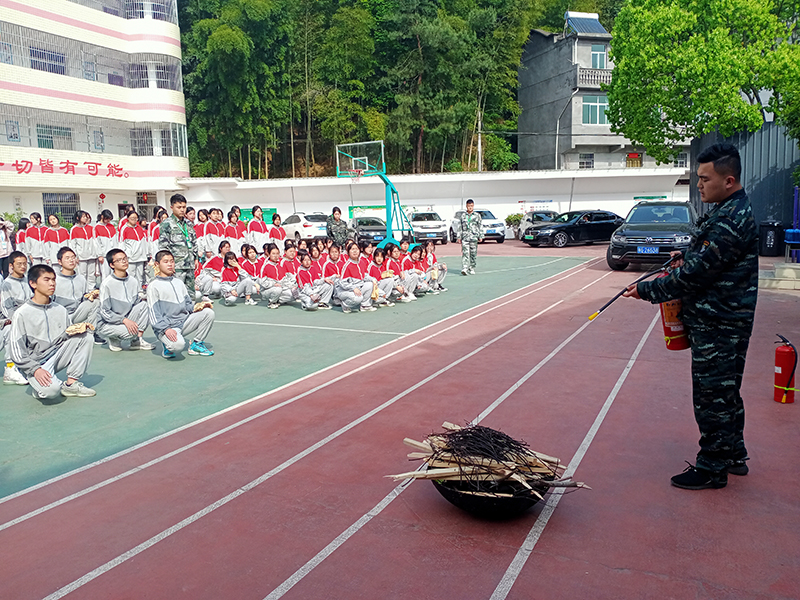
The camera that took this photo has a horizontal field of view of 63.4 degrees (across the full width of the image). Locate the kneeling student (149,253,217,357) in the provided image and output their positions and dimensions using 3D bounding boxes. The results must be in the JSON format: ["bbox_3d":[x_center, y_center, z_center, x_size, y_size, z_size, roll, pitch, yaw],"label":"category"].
[{"bbox_3d":[-2.376,0.011,7.029,0.700,1.110,0.540,4,9,33],"label":"kneeling student"}]

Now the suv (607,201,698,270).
[{"bbox_3d":[6.772,-1.718,16.600,1.880,1.680,4.600,3,8,30],"label":"suv"}]

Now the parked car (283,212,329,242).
[{"bbox_3d":[-4.822,-3.605,33.021,1.860,1.690,4.600,-5,8,-27],"label":"parked car"}]

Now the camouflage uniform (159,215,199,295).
[{"bbox_3d":[-2.689,-0.321,8.001,0.340,1.430,0.520,6,10,42],"label":"camouflage uniform"}]

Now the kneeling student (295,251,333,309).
[{"bbox_3d":[-1.342,-0.325,10.140,0.670,0.930,0.500,5,10,41],"label":"kneeling student"}]

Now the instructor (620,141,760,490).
[{"bbox_3d":[1.526,0.080,3.400,0.690,1.740,0.540,1,8,18],"label":"instructor"}]

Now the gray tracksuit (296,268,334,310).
[{"bbox_3d":[-1.345,-0.226,10.250,0.460,0.670,0.620,-6,9,-35],"label":"gray tracksuit"}]

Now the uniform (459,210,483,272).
[{"bbox_3d":[1.721,-1.446,15.850,0.580,1.450,0.380,0,8,10],"label":"uniform"}]

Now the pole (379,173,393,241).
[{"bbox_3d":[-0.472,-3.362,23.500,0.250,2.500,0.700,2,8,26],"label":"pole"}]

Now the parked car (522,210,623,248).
[{"bbox_3d":[7.733,-3.088,28.056,5.050,1.490,1.870,-5,8,-27],"label":"parked car"}]

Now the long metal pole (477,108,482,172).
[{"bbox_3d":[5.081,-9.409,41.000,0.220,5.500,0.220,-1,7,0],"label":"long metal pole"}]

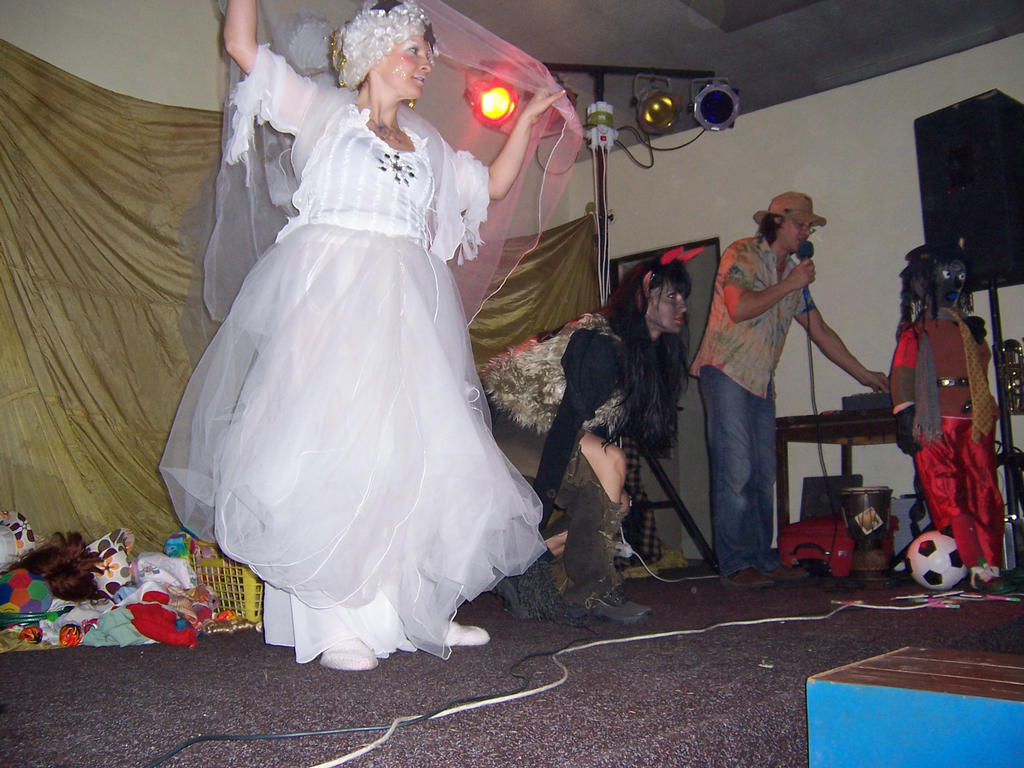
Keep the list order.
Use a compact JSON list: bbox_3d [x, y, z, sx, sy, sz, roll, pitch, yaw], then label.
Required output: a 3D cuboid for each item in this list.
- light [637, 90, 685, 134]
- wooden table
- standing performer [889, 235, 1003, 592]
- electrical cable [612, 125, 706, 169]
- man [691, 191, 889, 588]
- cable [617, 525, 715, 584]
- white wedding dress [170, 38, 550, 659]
[{"bbox_3d":[0.695,-1.270,4.566,0.220,0.210,0.220,0,12,-7],"label":"light"},{"bbox_3d":[1.701,0.487,4.373,0.740,0.700,0.710,-6,-8,41],"label":"wooden table"},{"bbox_3d":[1.637,0.113,3.725,0.450,1.320,0.360,0,-6,-5],"label":"standing performer"},{"bbox_3d":[0.684,-1.102,4.529,0.430,0.200,0.130,0,-6,-11],"label":"electrical cable"},{"bbox_3d":[1.170,-0.011,4.079,0.800,1.650,0.560,-4,-7,30],"label":"man"},{"bbox_3d":[0.671,0.712,4.149,0.420,0.250,0.220,0,-6,-9],"label":"cable"},{"bbox_3d":[-0.412,-0.116,2.524,0.950,1.570,0.820,2,-7,-30],"label":"white wedding dress"}]

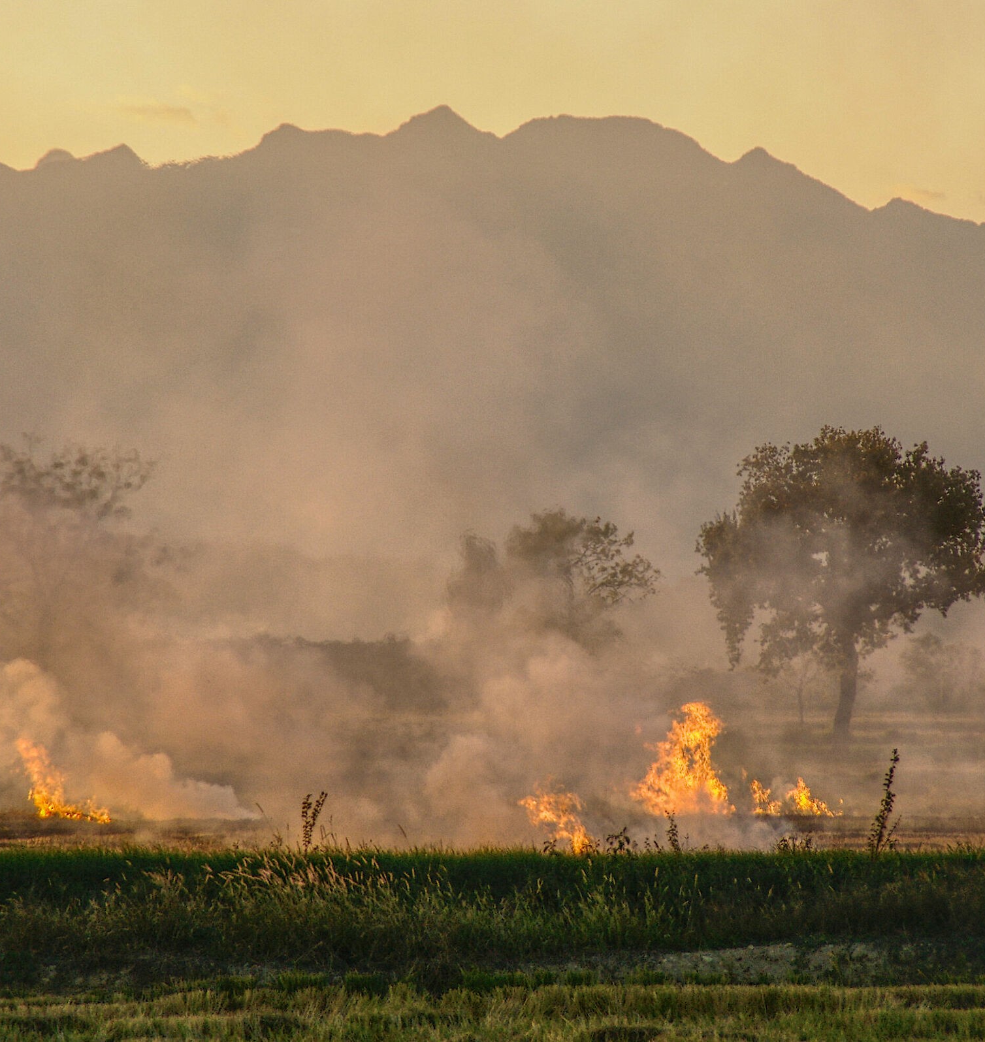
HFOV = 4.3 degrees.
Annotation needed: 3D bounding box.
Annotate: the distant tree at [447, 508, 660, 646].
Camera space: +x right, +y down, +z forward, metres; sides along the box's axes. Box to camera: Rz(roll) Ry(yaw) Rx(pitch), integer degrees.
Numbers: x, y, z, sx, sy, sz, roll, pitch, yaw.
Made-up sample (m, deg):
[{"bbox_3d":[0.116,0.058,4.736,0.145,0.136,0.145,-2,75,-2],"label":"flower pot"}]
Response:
[{"bbox_3d":[2.018,2.965,430.000,6.980,6.820,6.400,0,-1,0],"label":"distant tree"}]

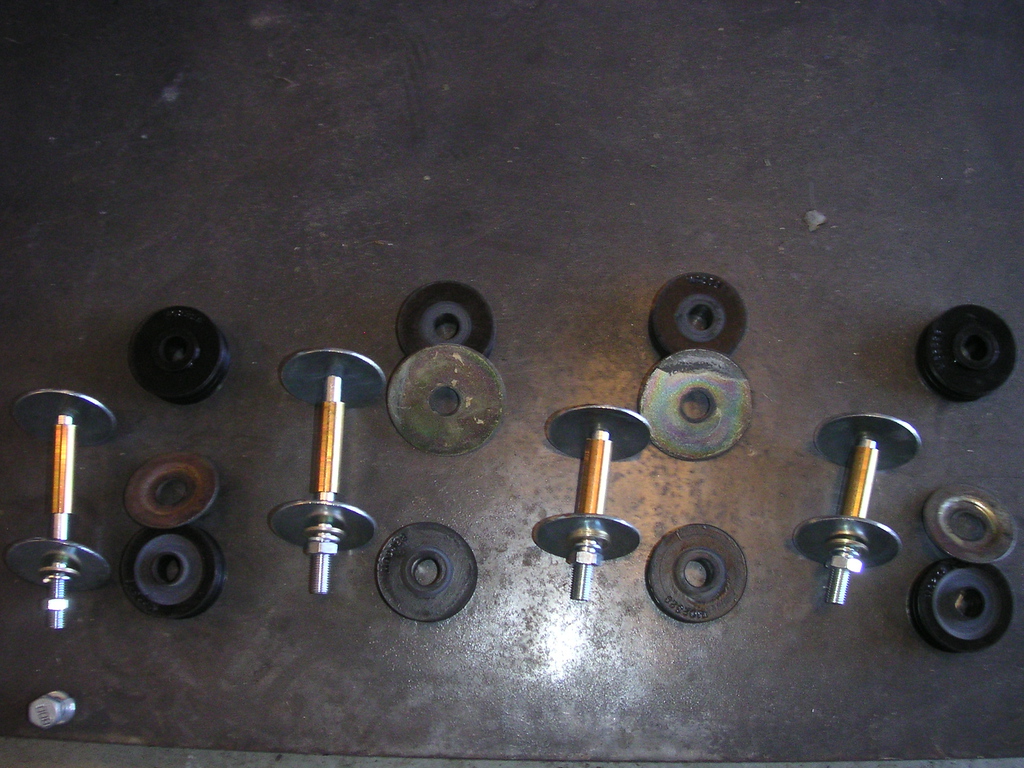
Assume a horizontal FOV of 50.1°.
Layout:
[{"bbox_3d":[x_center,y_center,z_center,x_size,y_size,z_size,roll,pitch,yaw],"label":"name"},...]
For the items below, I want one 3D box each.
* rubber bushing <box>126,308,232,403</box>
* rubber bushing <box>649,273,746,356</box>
[{"bbox_3d":[-0.188,-0.016,0.621,0.052,0.020,0.052,0,78,-1],"label":"rubber bushing"},{"bbox_3d":[0.122,-0.042,0.721,0.061,0.020,0.061,1,77,-2],"label":"rubber bushing"}]

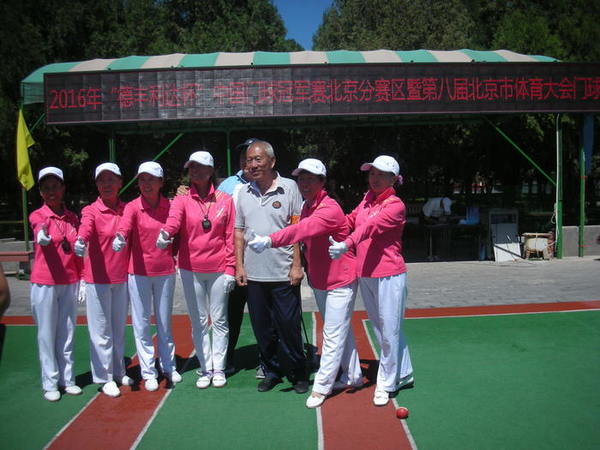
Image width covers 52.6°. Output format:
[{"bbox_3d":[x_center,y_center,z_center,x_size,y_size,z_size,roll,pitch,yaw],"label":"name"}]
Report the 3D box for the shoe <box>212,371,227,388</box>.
[{"bbox_3d":[-0.582,1.091,4.385,0.090,0.100,0.240,-2,4,-5],"label":"shoe"}]

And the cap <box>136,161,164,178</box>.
[{"bbox_3d":[-1.097,-0.403,4.430,0.175,0.135,0.260,0,3,12],"label":"cap"}]

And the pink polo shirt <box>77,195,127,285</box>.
[{"bbox_3d":[-1.362,0.115,4.247,0.410,0.620,0.480,-3,4,-17],"label":"pink polo shirt"}]

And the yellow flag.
[{"bbox_3d":[-4.434,-1.220,9.800,0.300,1.360,0.170,-3,5,-14],"label":"yellow flag"}]

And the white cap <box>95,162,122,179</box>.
[{"bbox_3d":[-1.357,-0.383,4.301,0.180,0.120,0.250,-2,4,-5],"label":"white cap"}]

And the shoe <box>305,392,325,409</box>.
[{"bbox_3d":[0.117,1.141,4.039,0.090,0.090,0.240,1,5,32],"label":"shoe"}]

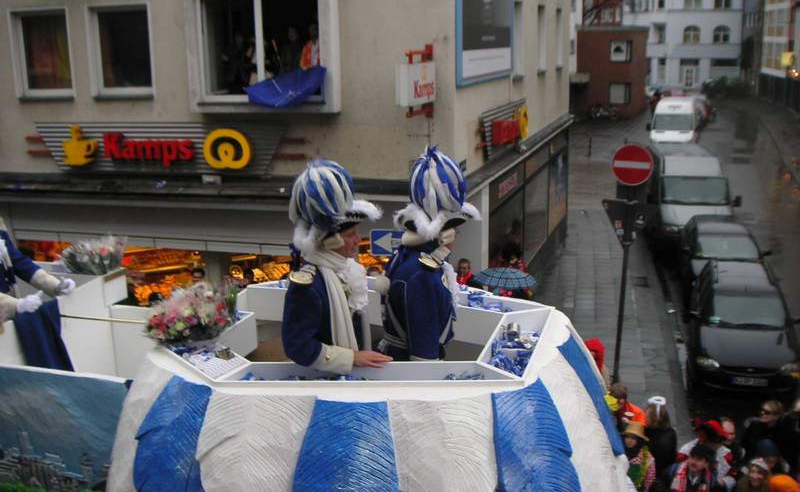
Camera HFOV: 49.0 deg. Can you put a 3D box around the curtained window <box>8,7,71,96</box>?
[{"bbox_3d":[-5.898,-3.144,14.493,1.130,1.433,0.160,3,14,18],"label":"curtained window"}]

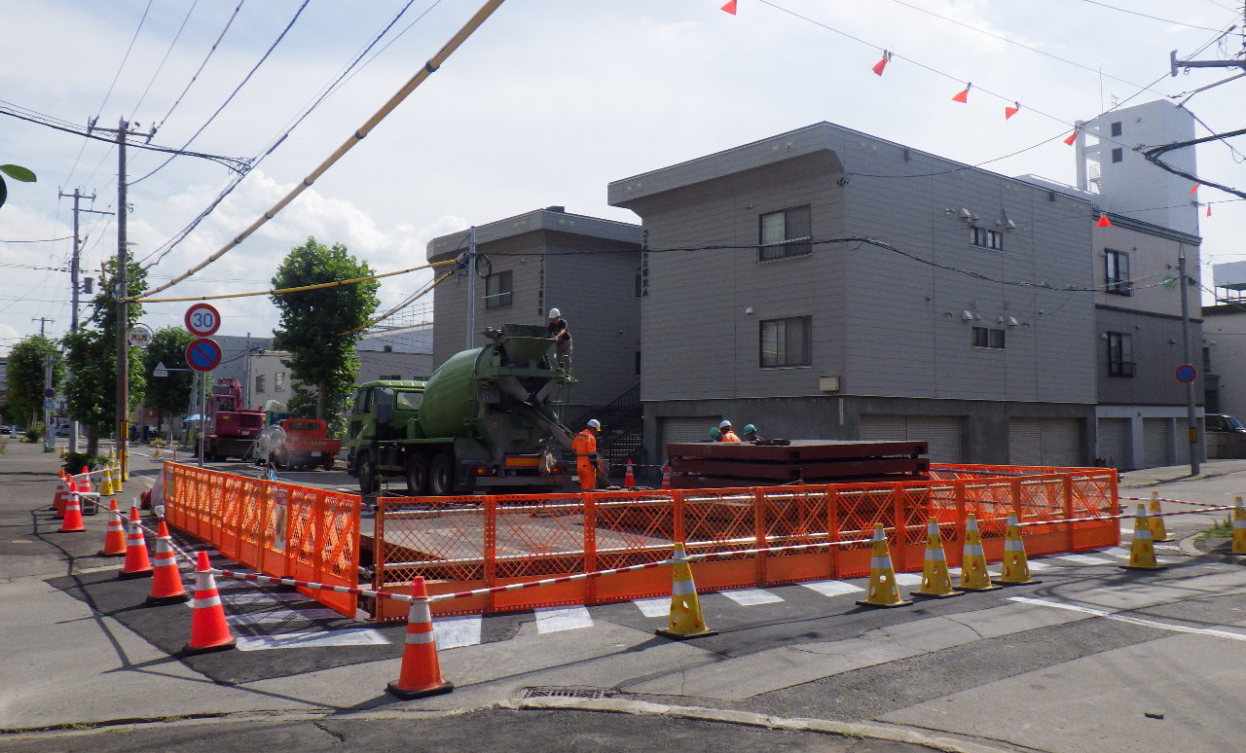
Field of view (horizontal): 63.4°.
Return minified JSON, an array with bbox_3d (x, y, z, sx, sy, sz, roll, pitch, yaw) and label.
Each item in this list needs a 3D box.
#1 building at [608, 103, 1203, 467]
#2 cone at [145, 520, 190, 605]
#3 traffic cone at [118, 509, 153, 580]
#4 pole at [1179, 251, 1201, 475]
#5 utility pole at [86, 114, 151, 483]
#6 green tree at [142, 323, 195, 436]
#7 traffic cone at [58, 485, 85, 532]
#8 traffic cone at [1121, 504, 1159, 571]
[{"bbox_3d":[11.547,-1.387,36.667,23.747,9.340,8.859,2,-3,-40],"label":"building"},{"bbox_3d":[-4.213,1.688,9.284,0.370,0.700,0.370,1,-3,-20],"label":"cone"},{"bbox_3d":[-5.176,1.736,10.684,0.370,0.700,0.370,1,-3,-20],"label":"traffic cone"},{"bbox_3d":[17.313,-0.476,30.800,0.320,6.900,0.320,0,-3,0],"label":"pole"},{"bbox_3d":[-13.975,-2.128,28.242,1.750,10.150,0.500,2,-3,-32],"label":"utility pole"},{"bbox_3d":[-31.021,0.666,69.000,3.800,8.200,3.800,0,-3,0],"label":"green tree"},{"bbox_3d":[-7.960,1.880,14.584,0.370,0.700,0.370,1,-3,-25],"label":"traffic cone"},{"bbox_3d":[5.760,1.774,11.200,0.380,0.700,0.380,1,-3,-14],"label":"traffic cone"}]

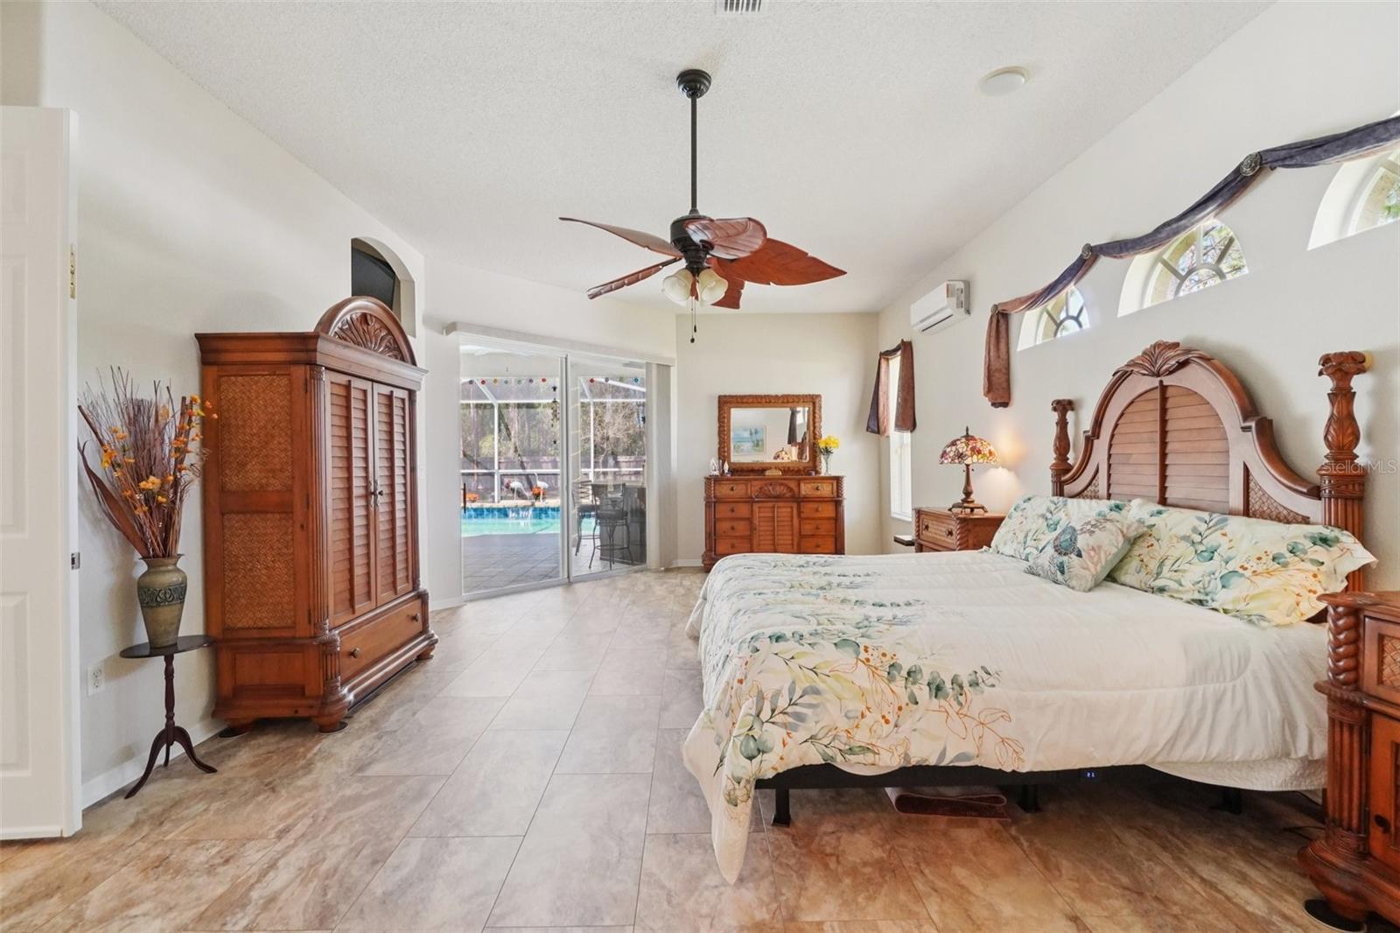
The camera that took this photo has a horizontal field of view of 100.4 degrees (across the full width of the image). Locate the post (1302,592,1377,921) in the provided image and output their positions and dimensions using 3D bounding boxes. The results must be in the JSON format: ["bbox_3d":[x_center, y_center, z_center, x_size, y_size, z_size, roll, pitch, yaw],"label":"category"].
[{"bbox_3d":[1.805,0.810,1.645,0.155,0.880,0.155,0,0,-1],"label":"post"}]

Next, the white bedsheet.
[{"bbox_3d":[1.007,0.850,2.689,2.146,0.743,1.753,0,1,-1],"label":"white bedsheet"}]

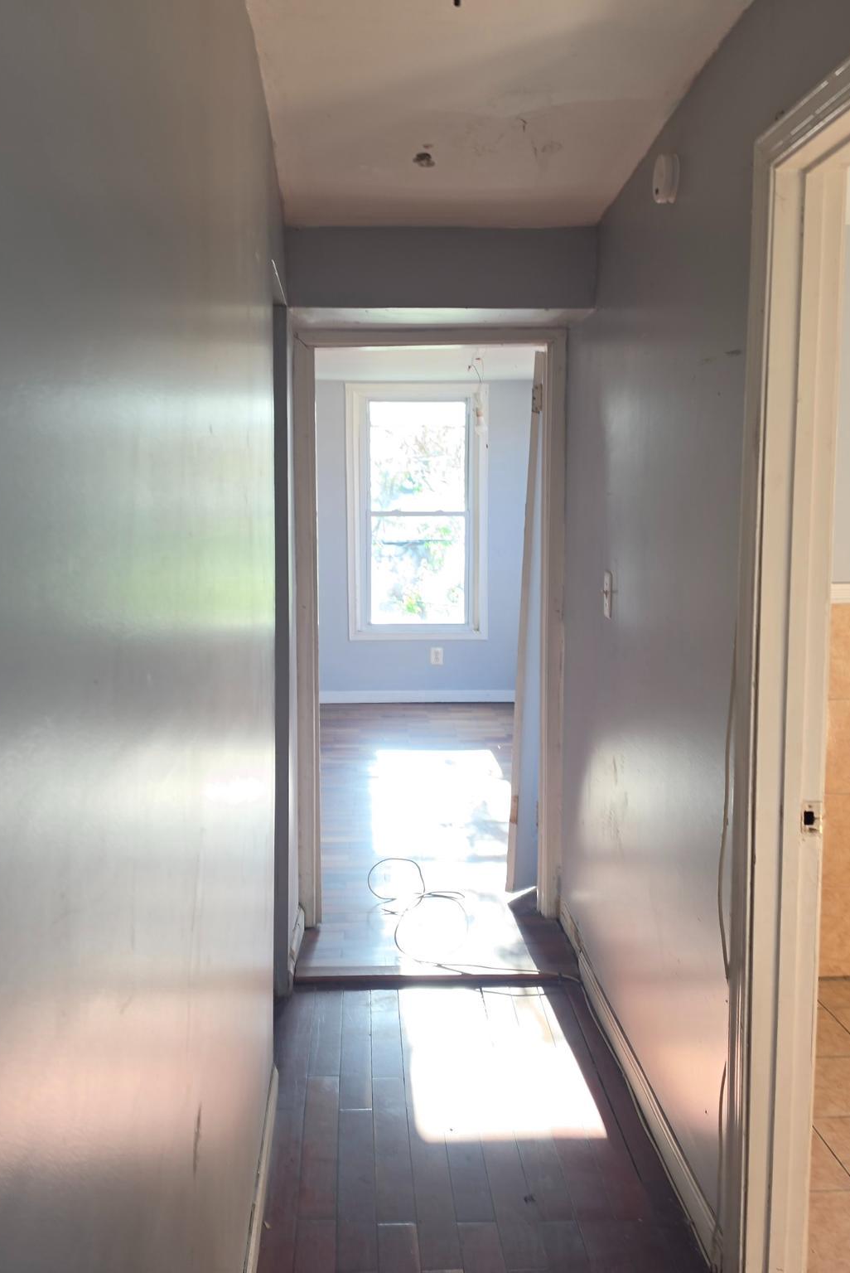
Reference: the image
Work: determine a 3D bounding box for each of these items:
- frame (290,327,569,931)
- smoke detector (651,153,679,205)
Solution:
[{"bbox_3d":[0.026,-0.009,4.027,0.935,2.107,0.130,0,7,-3],"label":"frame"},{"bbox_3d":[0.551,-1.046,2.579,0.035,0.105,0.105,0,7,-3],"label":"smoke detector"}]

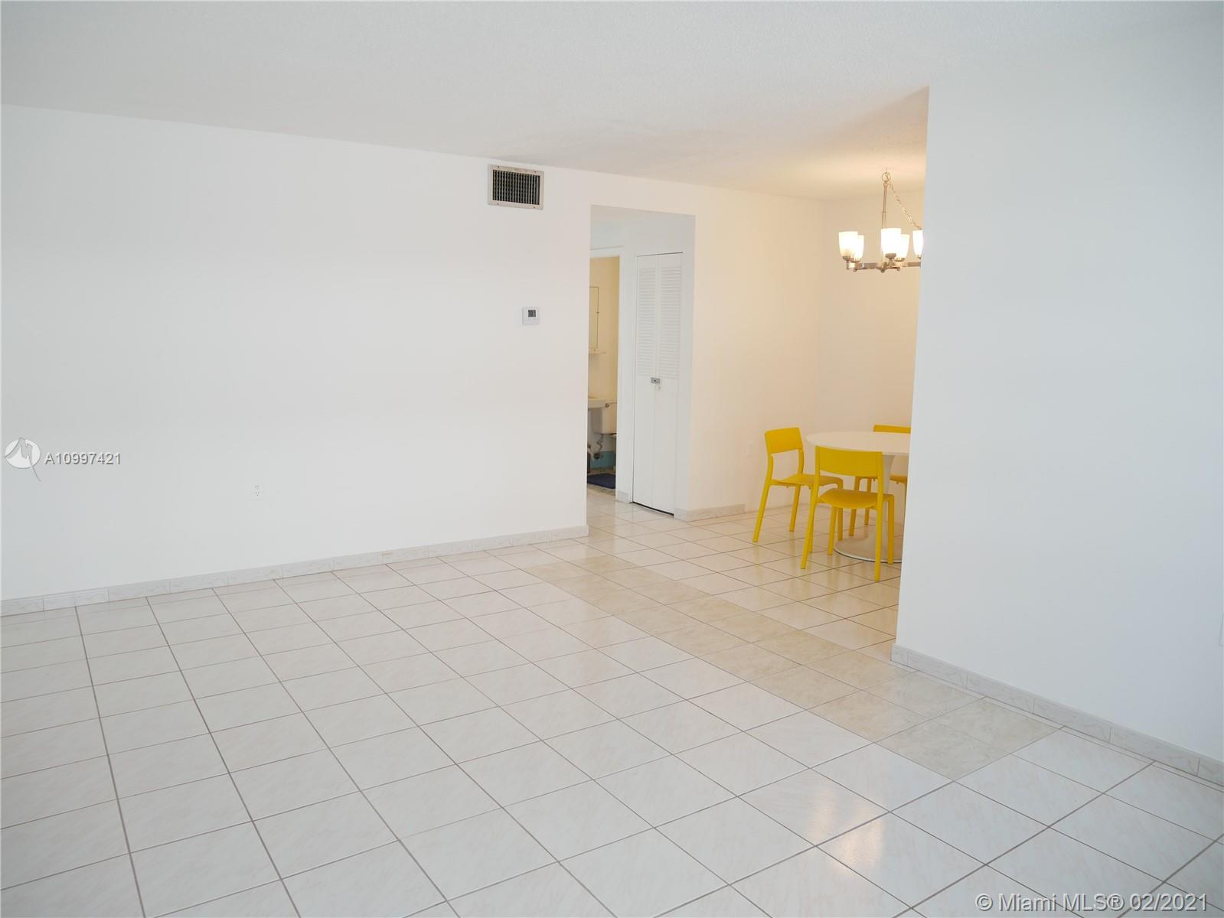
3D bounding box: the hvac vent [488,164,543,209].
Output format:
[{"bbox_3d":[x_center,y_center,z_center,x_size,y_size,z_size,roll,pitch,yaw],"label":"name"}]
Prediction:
[{"bbox_3d":[-0.586,-1.669,5.215,0.383,0.232,0.030,-4,10,-34],"label":"hvac vent"}]

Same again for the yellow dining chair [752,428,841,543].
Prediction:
[{"bbox_3d":[1.298,0.197,5.780,0.455,0.760,0.490,9,11,42],"label":"yellow dining chair"}]

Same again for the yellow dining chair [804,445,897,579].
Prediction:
[{"bbox_3d":[1.468,0.290,5.143,0.485,0.760,0.465,6,9,31],"label":"yellow dining chair"}]

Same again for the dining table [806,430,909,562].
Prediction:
[{"bbox_3d":[1.785,0.246,5.553,1.050,0.742,1.050,-4,10,-34],"label":"dining table"}]

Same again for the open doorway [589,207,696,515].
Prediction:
[{"bbox_3d":[0.168,-0.603,6.005,0.875,2.235,0.140,-4,10,-34],"label":"open doorway"}]

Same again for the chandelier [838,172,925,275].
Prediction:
[{"bbox_3d":[1.695,-1.478,5.304,0.600,0.622,0.600,-4,10,-34],"label":"chandelier"}]

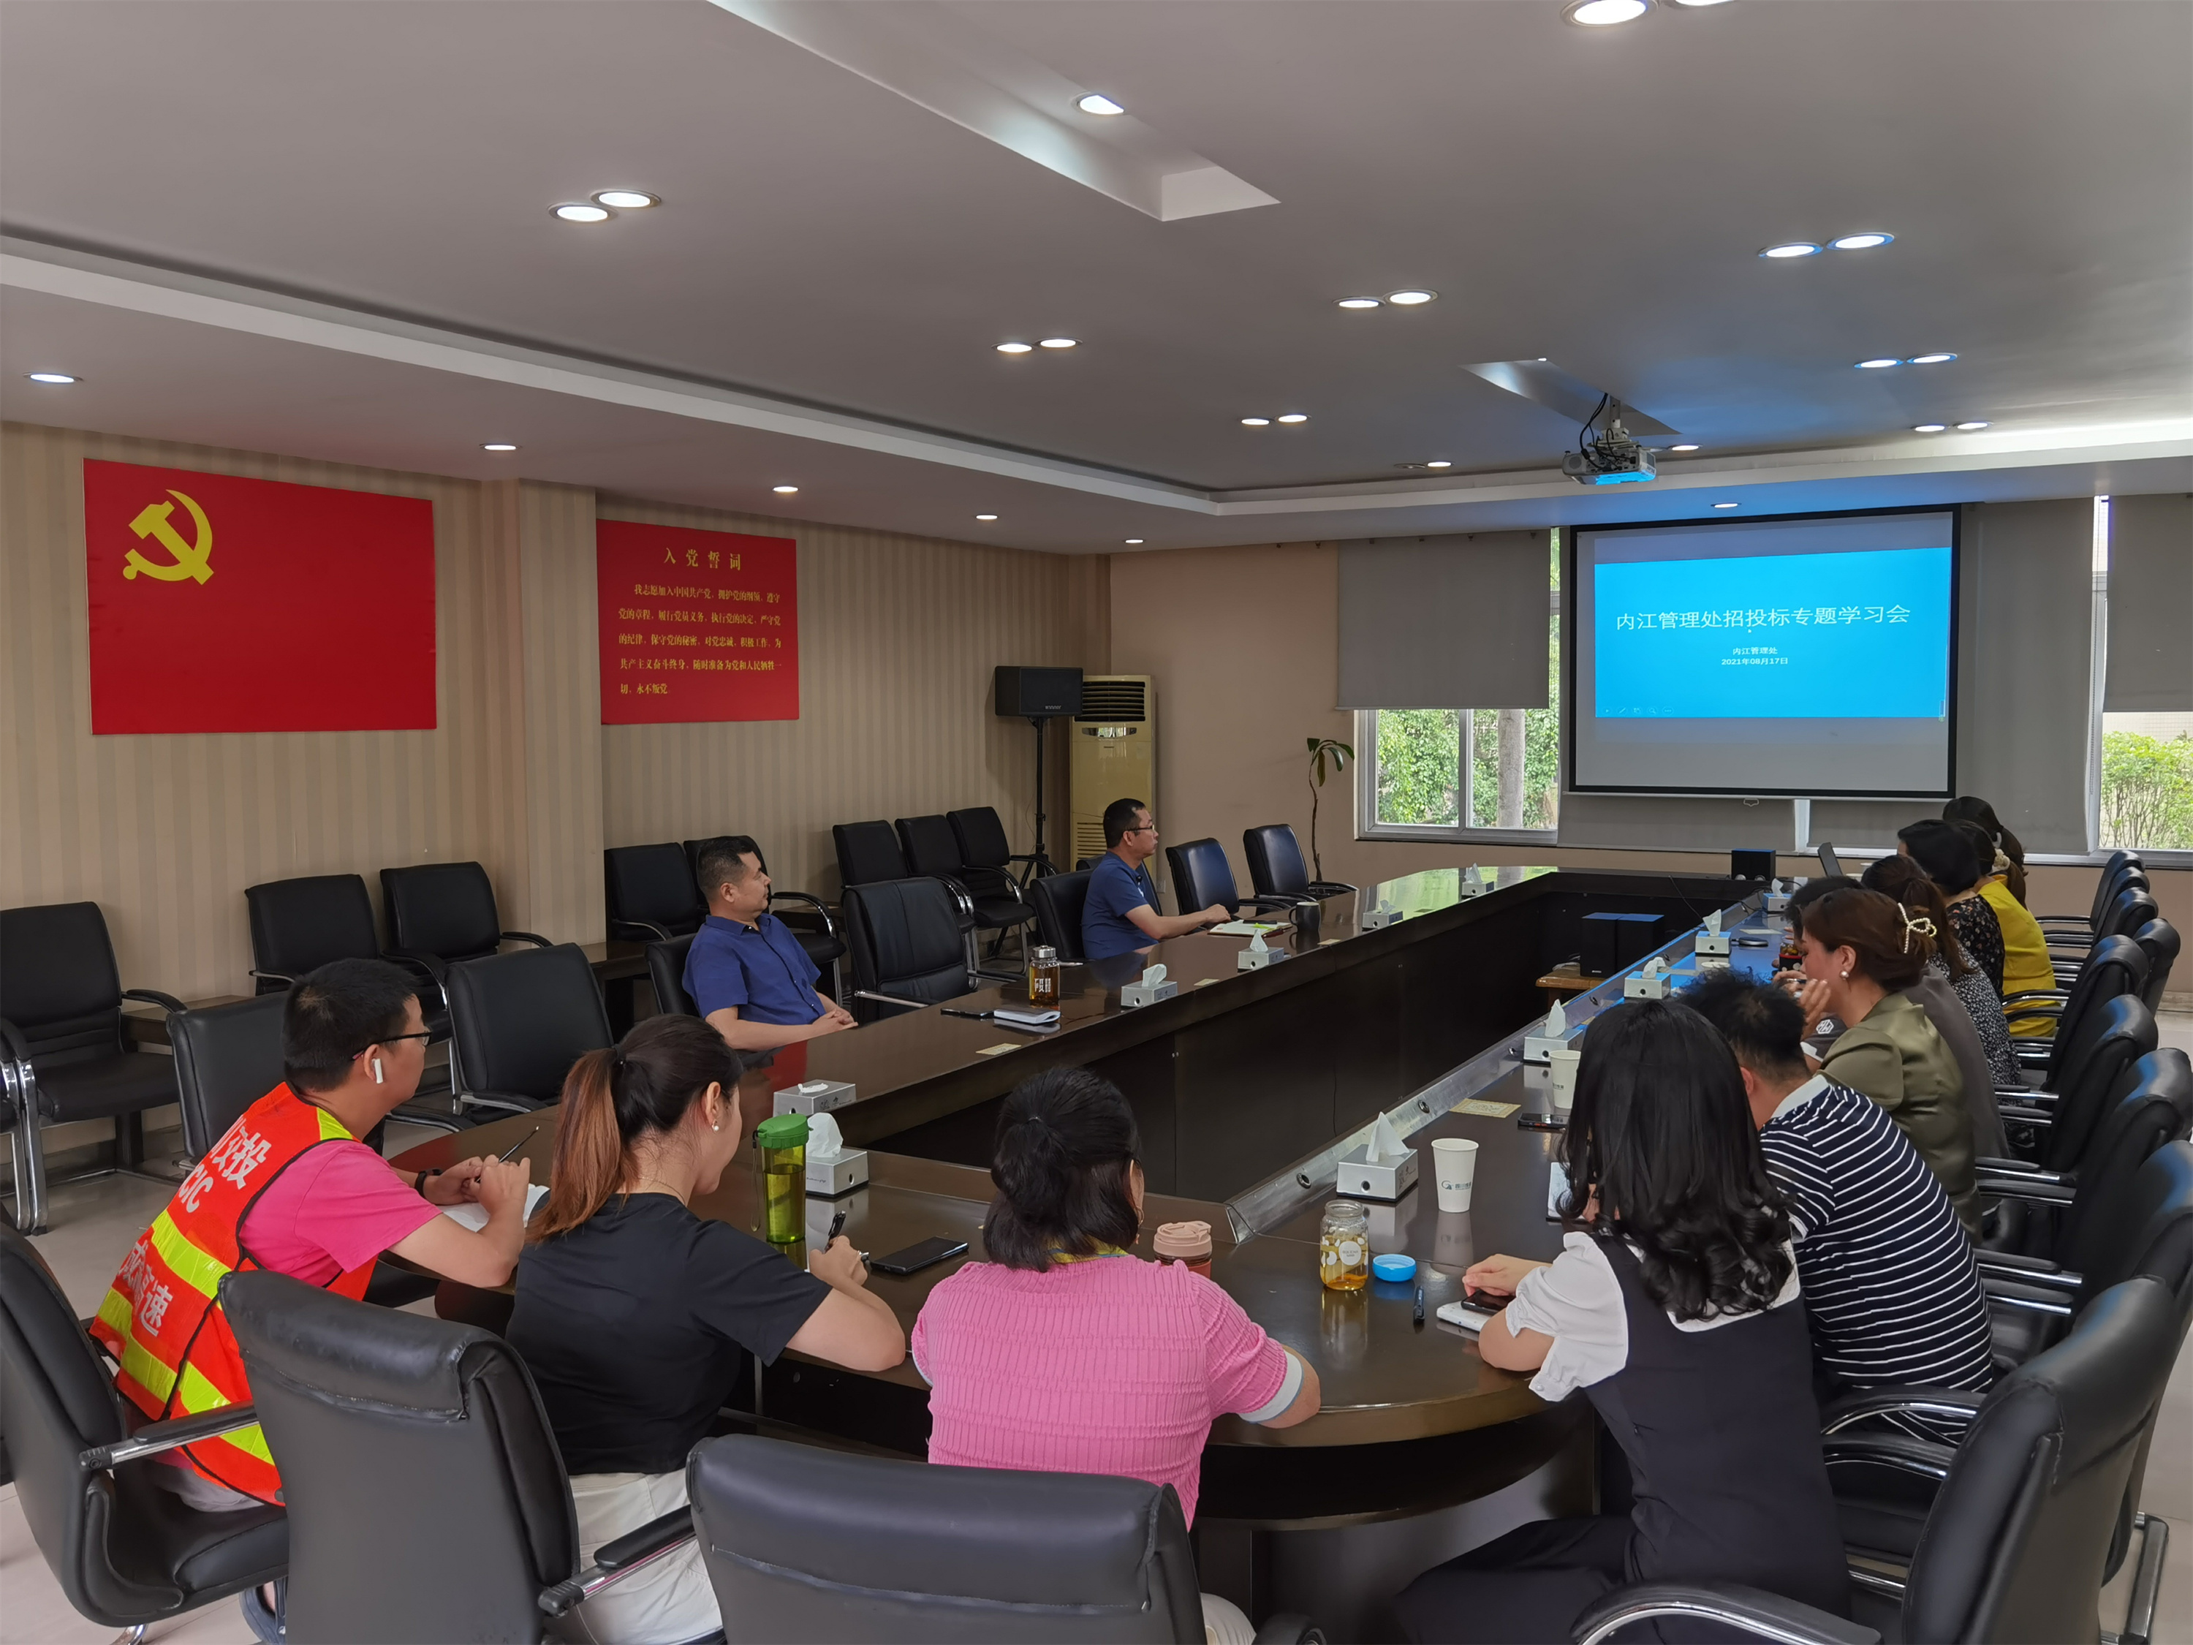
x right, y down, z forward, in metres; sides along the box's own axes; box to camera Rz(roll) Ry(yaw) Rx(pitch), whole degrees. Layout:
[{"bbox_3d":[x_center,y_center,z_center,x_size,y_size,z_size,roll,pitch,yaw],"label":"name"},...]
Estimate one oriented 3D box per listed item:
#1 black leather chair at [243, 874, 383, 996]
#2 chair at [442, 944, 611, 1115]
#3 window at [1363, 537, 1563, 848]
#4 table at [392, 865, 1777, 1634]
[{"bbox_3d":[-2.854,0.724,6.405,0.620,0.970,0.580,3,5,37],"label":"black leather chair"},{"bbox_3d":[-1.310,0.853,4.466,0.620,0.970,0.580,2,5,31],"label":"chair"},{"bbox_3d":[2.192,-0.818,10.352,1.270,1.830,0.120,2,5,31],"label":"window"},{"bbox_3d":[1.149,0.838,5.283,2.360,0.800,6.670,2,5,31],"label":"table"}]

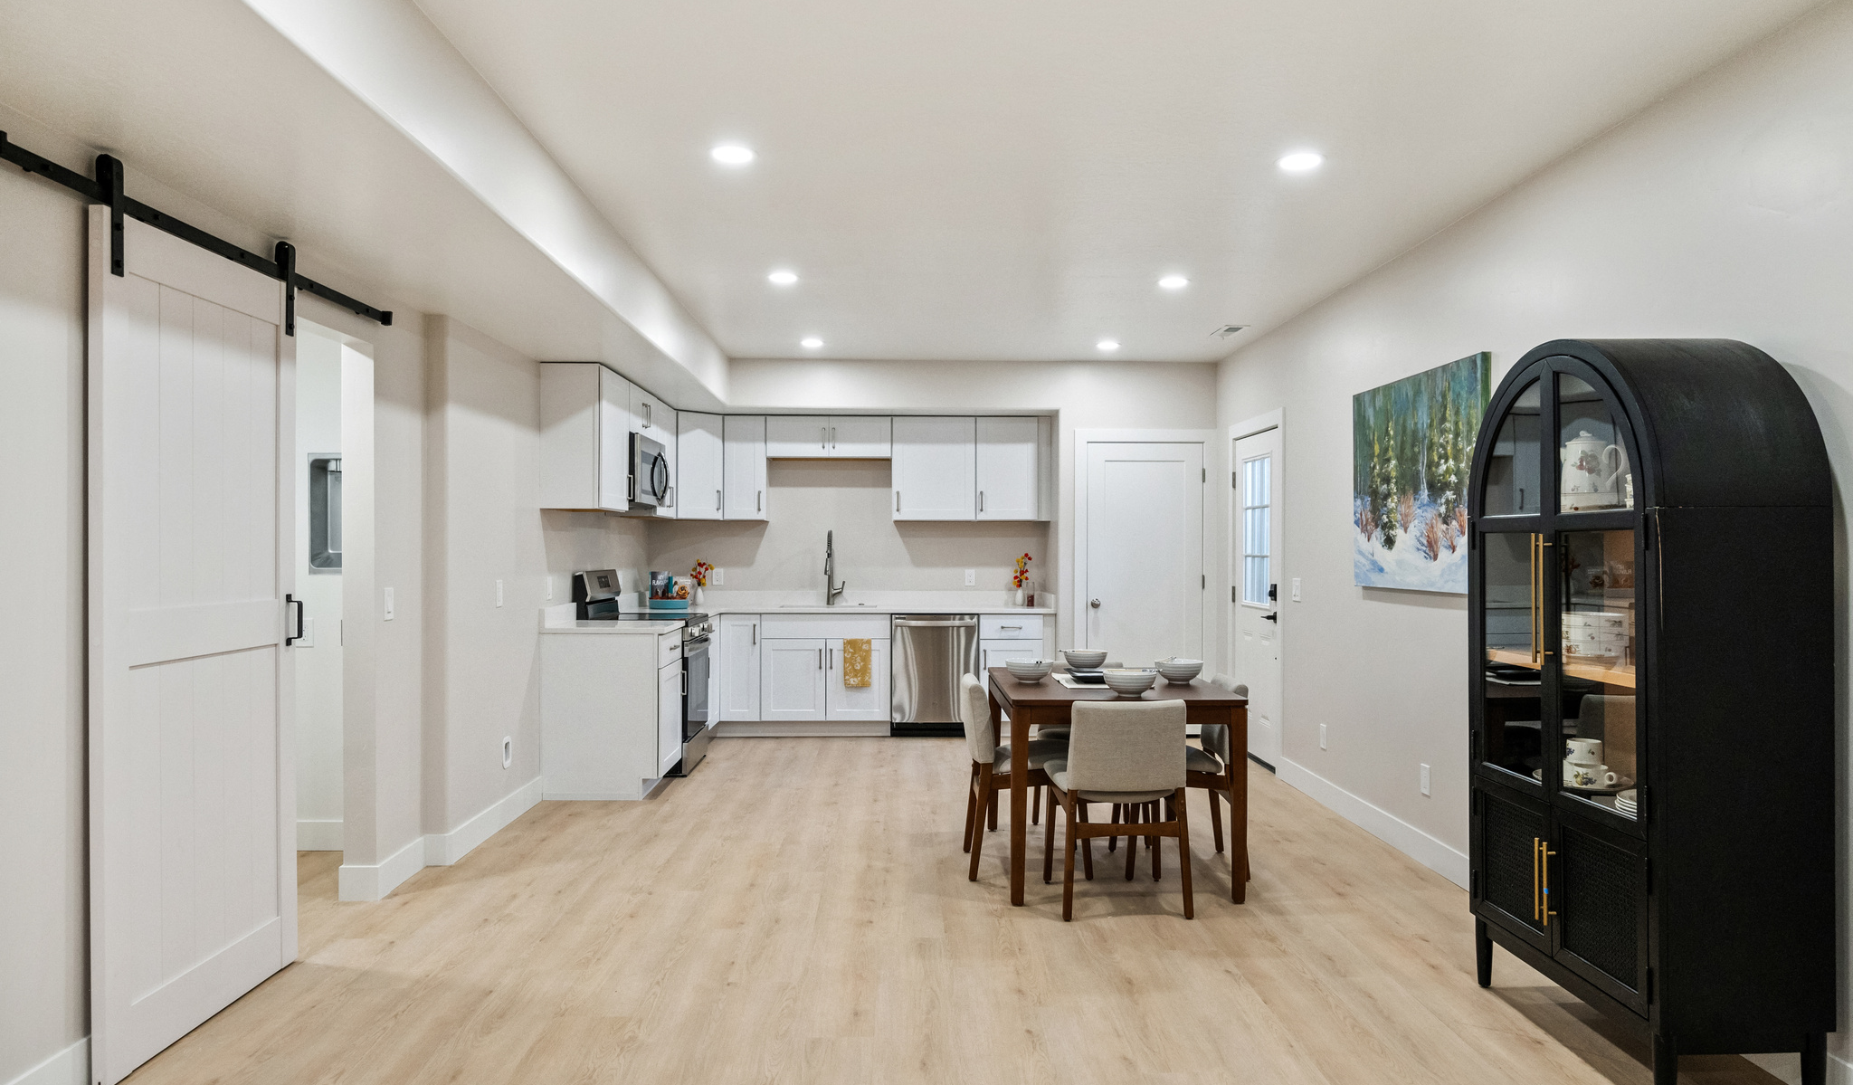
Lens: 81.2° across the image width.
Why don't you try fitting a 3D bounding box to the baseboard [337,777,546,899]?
[{"bbox_3d":[-2.104,1.289,4.860,0.248,0.132,1.600,0,0,-1],"label":"baseboard"}]

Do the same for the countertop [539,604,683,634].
[{"bbox_3d":[-1.705,0.420,5.939,0.647,0.130,0.557,0,0,-1],"label":"countertop"}]

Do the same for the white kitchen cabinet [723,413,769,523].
[{"bbox_3d":[-1.319,-0.538,8.008,0.307,0.760,0.330,0,0,-1],"label":"white kitchen cabinet"}]

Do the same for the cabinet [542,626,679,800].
[{"bbox_3d":[-1.711,0.923,5.948,0.635,0.876,0.533,0,0,-1],"label":"cabinet"}]

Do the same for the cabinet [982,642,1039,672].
[{"bbox_3d":[0.595,0.971,7.894,0.438,0.570,0.590,0,0,-1],"label":"cabinet"}]

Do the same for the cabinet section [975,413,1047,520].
[{"bbox_3d":[0.602,-0.550,8.070,0.475,0.765,0.330,0,0,-1],"label":"cabinet section"}]

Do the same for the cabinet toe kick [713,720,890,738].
[{"bbox_3d":[-0.878,1.311,7.623,1.235,0.118,0.020,0,0,-1],"label":"cabinet toe kick"}]

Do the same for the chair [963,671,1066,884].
[{"bbox_3d":[0.427,0.961,4.540,0.535,0.785,0.480,0,0,-1],"label":"chair"}]

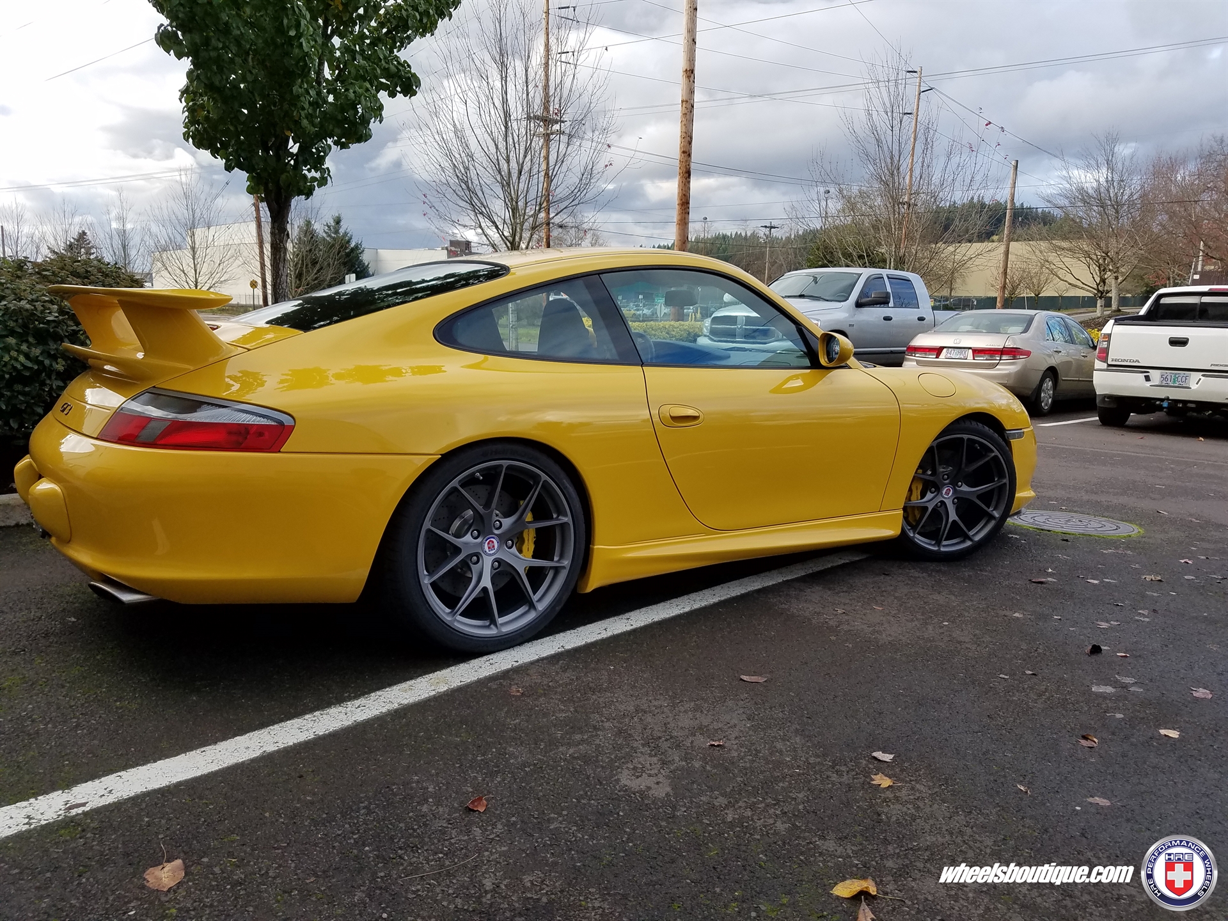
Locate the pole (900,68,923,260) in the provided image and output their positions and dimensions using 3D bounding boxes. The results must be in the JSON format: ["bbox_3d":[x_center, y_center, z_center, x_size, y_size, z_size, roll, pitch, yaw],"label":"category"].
[{"bbox_3d":[16.167,-14.904,50.931,0.300,12.950,0.300,4,10,17],"label":"pole"}]

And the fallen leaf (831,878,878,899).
[{"bbox_3d":[0.411,0.737,1.590,0.085,0.022,0.050,0,8,-14],"label":"fallen leaf"}]

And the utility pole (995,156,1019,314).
[{"bbox_3d":[17.213,-9.622,40.428,0.280,6.930,0.280,5,10,23],"label":"utility pole"}]

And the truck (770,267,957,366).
[{"bbox_3d":[3.980,-2.190,15.550,2.030,1.950,6.200,9,11,42],"label":"truck"}]

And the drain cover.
[{"bbox_3d":[2.569,0.349,5.189,0.690,0.030,0.690,-3,9,-36],"label":"drain cover"}]

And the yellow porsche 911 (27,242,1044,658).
[{"bbox_3d":[0.057,-0.232,3.960,4.430,1.280,1.820,-3,9,-36],"label":"yellow porsche 911"}]

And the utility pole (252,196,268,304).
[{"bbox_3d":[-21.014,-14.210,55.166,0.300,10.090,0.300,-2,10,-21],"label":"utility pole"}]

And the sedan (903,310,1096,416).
[{"bbox_3d":[6.200,-1.530,14.150,1.830,1.460,4.800,9,12,42],"label":"sedan"}]

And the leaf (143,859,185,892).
[{"bbox_3d":[-0.753,0.700,1.550,0.064,0.015,0.085,-3,9,-33],"label":"leaf"}]

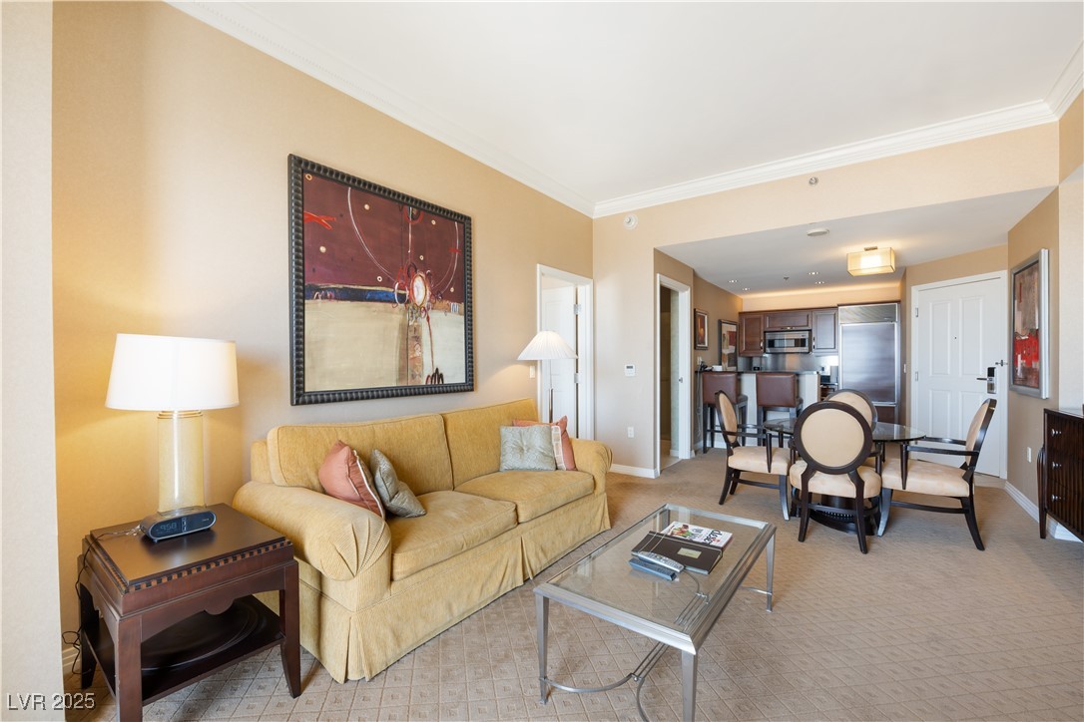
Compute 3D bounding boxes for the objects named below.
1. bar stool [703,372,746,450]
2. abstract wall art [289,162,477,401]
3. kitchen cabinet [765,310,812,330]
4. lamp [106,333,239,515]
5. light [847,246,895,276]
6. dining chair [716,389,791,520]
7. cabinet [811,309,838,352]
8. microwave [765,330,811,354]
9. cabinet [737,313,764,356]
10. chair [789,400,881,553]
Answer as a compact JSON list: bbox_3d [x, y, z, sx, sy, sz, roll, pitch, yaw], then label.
[{"bbox_3d":[2.420,0.690,5.570,0.440,1.060,0.510,0,0,35],"label":"bar stool"},{"bbox_3d":[-0.965,-0.441,2.800,0.050,1.350,1.320,0,0,38],"label":"abstract wall art"},{"bbox_3d":[4.633,-0.755,7.900,0.755,0.373,0.340,0,0,37],"label":"kitchen cabinet"},{"bbox_3d":[-1.515,0.285,1.765,0.410,0.775,0.410,0,0,40],"label":"lamp"},{"bbox_3d":[3.588,-1.100,4.590,0.380,0.250,0.400,0,0,44],"label":"light"},{"bbox_3d":[1.800,0.745,3.565,0.610,0.960,0.570,0,0,38],"label":"dining chair"},{"bbox_3d":[5.086,-0.538,7.561,0.376,0.805,0.340,0,0,37],"label":"cabinet"},{"bbox_3d":[4.263,-0.319,7.303,0.620,0.370,0.370,0,0,35],"label":"microwave"},{"bbox_3d":[4.149,-0.521,8.263,0.455,0.837,0.340,0,0,37],"label":"cabinet"},{"bbox_3d":[2.075,0.765,3.045,0.560,0.980,0.660,0,0,32],"label":"chair"}]

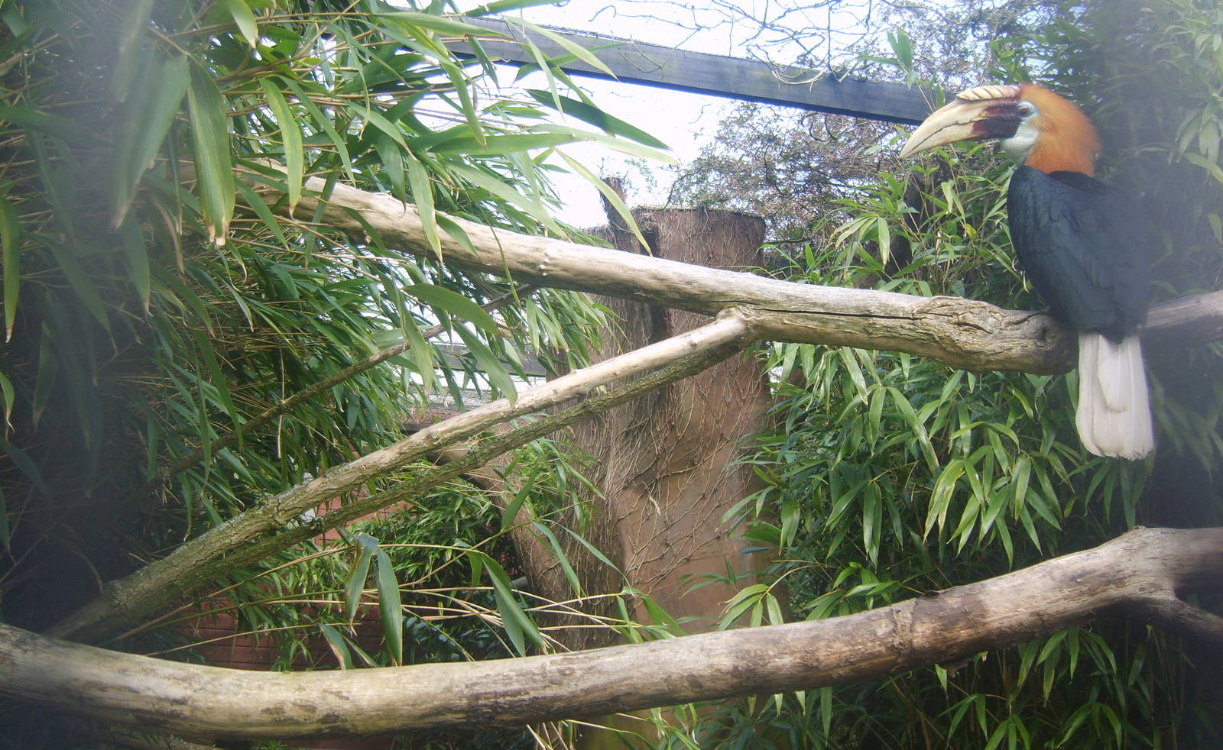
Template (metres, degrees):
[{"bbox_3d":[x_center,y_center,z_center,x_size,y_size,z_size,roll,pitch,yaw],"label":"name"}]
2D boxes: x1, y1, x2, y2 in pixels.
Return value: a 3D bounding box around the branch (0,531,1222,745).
[{"bbox_3d":[0.002,0.411,1.950,1.920,0.290,0.240,-2,-3,0],"label":"branch"}]

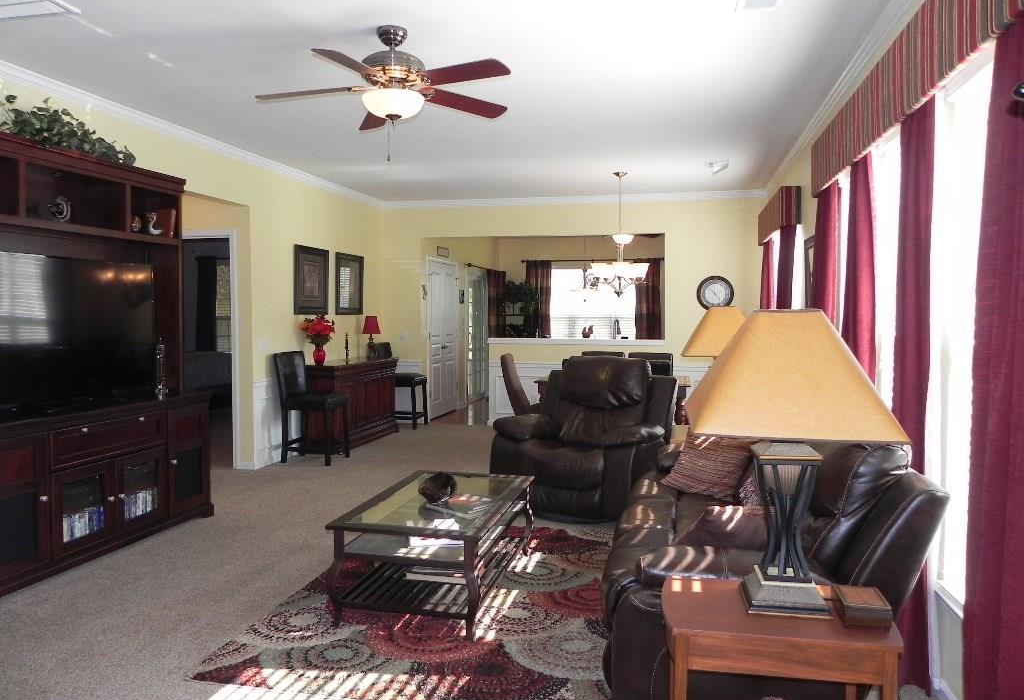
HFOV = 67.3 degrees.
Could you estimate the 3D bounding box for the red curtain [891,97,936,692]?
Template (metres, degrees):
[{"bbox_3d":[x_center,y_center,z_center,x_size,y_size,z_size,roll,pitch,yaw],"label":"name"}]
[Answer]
[{"bbox_3d":[1.525,0.146,2.942,0.110,2.200,0.400,1,3,12],"label":"red curtain"}]

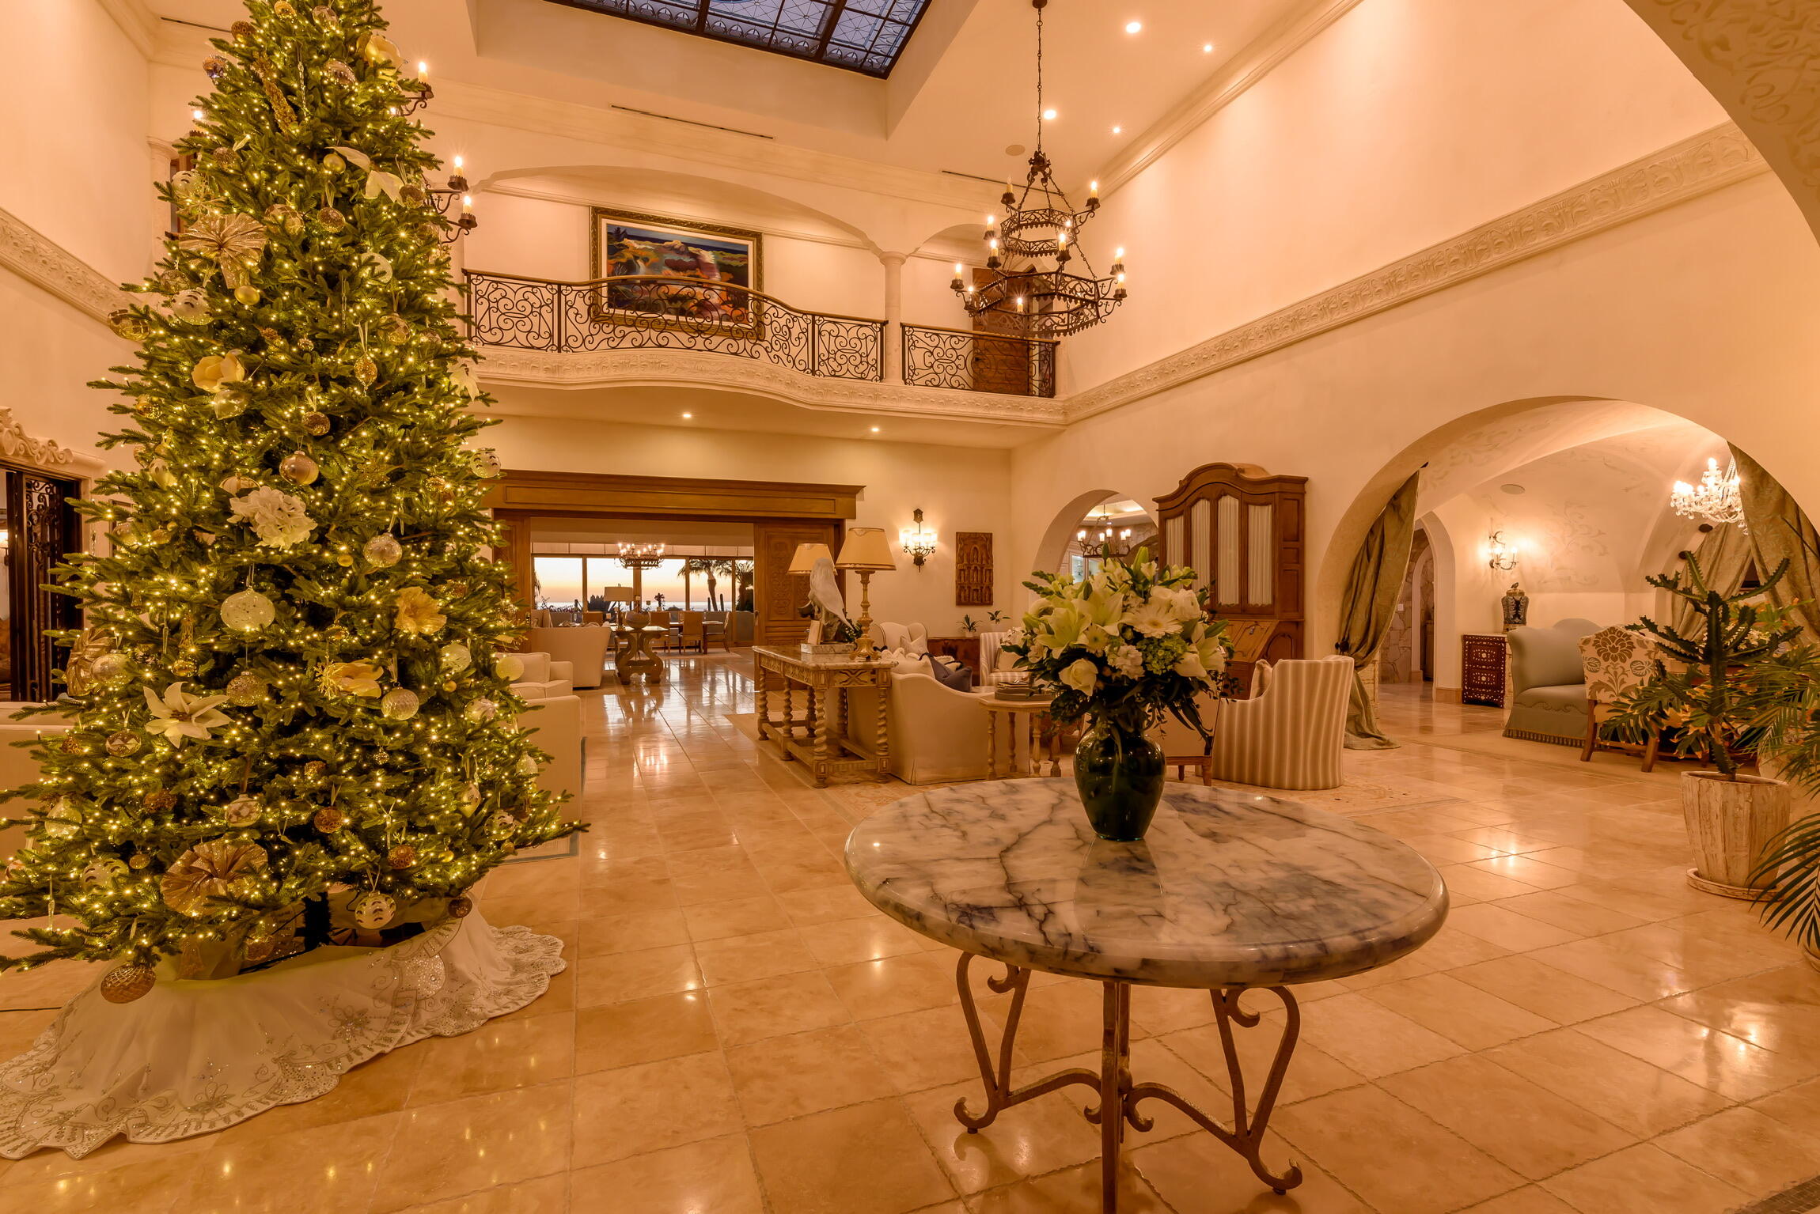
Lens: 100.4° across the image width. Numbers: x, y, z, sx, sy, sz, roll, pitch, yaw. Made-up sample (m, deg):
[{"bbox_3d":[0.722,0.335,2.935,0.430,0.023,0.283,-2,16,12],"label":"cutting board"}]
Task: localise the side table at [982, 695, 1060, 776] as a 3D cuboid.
[{"bbox_3d":[0.836,0.942,5.504,0.630,0.582,0.630,0,1,-21],"label":"side table"}]

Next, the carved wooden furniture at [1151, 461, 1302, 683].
[{"bbox_3d":[3.095,-0.109,7.667,0.666,2.650,1.549,0,1,-23],"label":"carved wooden furniture"}]

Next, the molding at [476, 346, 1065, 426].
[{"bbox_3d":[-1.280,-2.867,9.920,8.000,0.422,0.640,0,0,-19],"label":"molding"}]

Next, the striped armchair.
[{"bbox_3d":[2.694,0.798,5.559,0.880,0.870,0.780,0,1,31],"label":"striped armchair"}]

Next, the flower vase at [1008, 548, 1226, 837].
[{"bbox_3d":[0.480,0.197,1.747,0.493,0.666,0.474,0,0,-19],"label":"flower vase"}]

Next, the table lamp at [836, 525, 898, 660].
[{"bbox_3d":[-0.339,-0.091,5.850,0.467,1.011,0.467,0,0,0],"label":"table lamp"}]

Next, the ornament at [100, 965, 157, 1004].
[{"bbox_3d":[-1.882,0.913,1.828,0.091,0.091,0.091,0,0,-19],"label":"ornament"}]

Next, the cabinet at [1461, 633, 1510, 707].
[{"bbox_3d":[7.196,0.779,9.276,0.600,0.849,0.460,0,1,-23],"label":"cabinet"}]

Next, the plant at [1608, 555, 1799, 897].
[{"bbox_3d":[3.635,0.526,3.494,0.576,1.498,0.538,0,0,-19],"label":"plant"}]

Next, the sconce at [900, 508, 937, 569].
[{"bbox_3d":[0.117,-1.024,11.379,0.532,0.916,0.300,0,1,-18],"label":"sconce"}]

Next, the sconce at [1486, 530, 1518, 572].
[{"bbox_3d":[7.872,-0.730,10.086,0.384,0.531,0.205,0,0,-19],"label":"sconce"}]

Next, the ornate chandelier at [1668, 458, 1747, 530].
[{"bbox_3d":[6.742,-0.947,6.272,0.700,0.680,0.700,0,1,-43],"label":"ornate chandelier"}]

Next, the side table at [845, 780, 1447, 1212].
[{"bbox_3d":[0.480,0.905,1.747,1.235,0.750,1.235,0,0,-19],"label":"side table"}]

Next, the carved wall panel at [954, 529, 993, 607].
[{"bbox_3d":[0.994,-0.592,11.789,0.616,1.140,0.070,0,1,-18],"label":"carved wall panel"}]

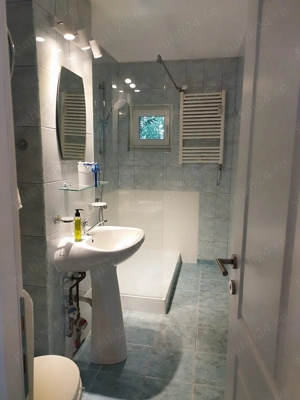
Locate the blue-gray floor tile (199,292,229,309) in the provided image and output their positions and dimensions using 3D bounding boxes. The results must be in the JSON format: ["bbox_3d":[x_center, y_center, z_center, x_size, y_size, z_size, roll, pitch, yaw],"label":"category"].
[{"bbox_3d":[0.625,0.974,3.004,0.306,0.010,0.317,2,10,10],"label":"blue-gray floor tile"}]

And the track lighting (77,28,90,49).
[{"bbox_3d":[-0.406,-0.981,1.917,0.058,0.116,0.058,-12,7,12],"label":"track lighting"}]

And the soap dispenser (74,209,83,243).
[{"bbox_3d":[-0.463,0.166,2.036,0.053,0.218,0.044,2,10,10],"label":"soap dispenser"}]

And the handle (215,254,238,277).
[{"bbox_3d":[0.264,0.219,1.035,0.064,0.052,0.133,0,10,-1],"label":"handle"}]

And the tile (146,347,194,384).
[{"bbox_3d":[0.148,1.107,2.101,0.305,0.010,0.310,2,10,10],"label":"tile"}]

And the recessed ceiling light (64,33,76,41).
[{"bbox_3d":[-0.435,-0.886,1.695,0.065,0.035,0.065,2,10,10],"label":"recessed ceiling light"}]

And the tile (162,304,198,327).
[{"bbox_3d":[0.261,1.002,2.700,0.305,0.010,0.310,2,10,10],"label":"tile"}]

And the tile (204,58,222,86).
[{"bbox_3d":[0.709,-1.430,3.514,0.202,0.299,0.010,2,10,10],"label":"tile"}]

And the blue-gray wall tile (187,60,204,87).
[{"bbox_3d":[0.510,-1.438,3.550,0.202,0.299,0.010,2,10,10],"label":"blue-gray wall tile"}]

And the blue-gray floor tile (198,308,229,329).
[{"bbox_3d":[0.561,1.015,2.646,0.305,0.010,0.310,2,10,10],"label":"blue-gray floor tile"}]

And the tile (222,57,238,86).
[{"bbox_3d":[0.885,-1.423,3.482,0.155,0.299,0.010,2,10,10],"label":"tile"}]

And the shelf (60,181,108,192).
[{"bbox_3d":[-0.414,-0.091,2.032,0.160,0.012,0.430,2,10,10],"label":"shelf"}]

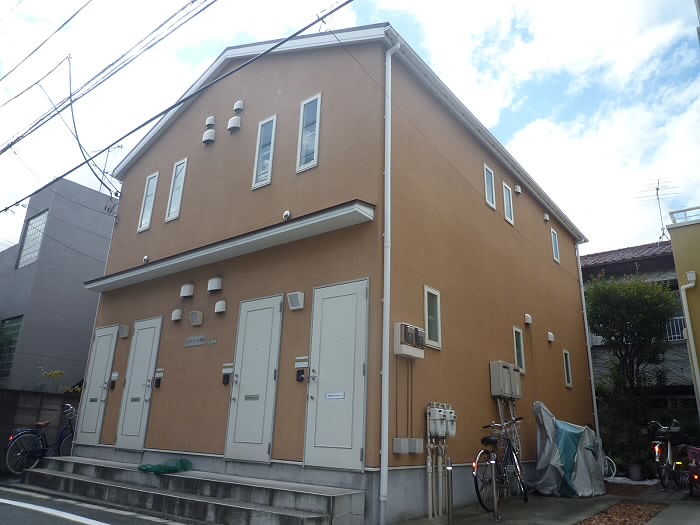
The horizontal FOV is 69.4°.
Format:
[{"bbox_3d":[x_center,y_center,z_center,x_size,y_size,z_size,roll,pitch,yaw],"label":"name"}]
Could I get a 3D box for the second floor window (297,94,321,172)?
[{"bbox_3d":[-0.566,-1.820,7.080,0.374,1.174,0.080,-12,-23,36],"label":"second floor window"}]

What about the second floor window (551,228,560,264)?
[{"bbox_3d":[4.580,-0.368,11.223,0.090,0.719,0.367,-12,-23,36],"label":"second floor window"}]

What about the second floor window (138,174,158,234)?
[{"bbox_3d":[-3.794,-1.137,9.505,0.379,1.179,0.090,-12,-23,36],"label":"second floor window"}]

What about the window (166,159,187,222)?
[{"bbox_3d":[-3.076,-1.288,8.962,0.378,1.179,0.090,-12,-23,36],"label":"window"}]

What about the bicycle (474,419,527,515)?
[{"bbox_3d":[1.879,2.476,6.304,0.570,1.040,1.800,-12,-23,36],"label":"bicycle"}]

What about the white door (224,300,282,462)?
[{"bbox_3d":[-1.221,1.453,6.467,0.835,2.050,0.090,-12,-23,36],"label":"white door"}]

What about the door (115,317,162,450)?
[{"bbox_3d":[-3.370,1.912,8.089,0.832,2.046,0.090,-12,-23,36],"label":"door"}]

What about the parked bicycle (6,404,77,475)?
[{"bbox_3d":[-5.415,3.239,9.218,0.560,1.080,1.780,-3,-19,15],"label":"parked bicycle"}]

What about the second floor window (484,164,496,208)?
[{"bbox_3d":[2.415,-1.304,8.706,0.080,0.745,0.377,-12,-23,36],"label":"second floor window"}]

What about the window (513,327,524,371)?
[{"bbox_3d":[2.841,1.480,8.481,0.080,0.764,0.379,-12,-23,36],"label":"window"}]

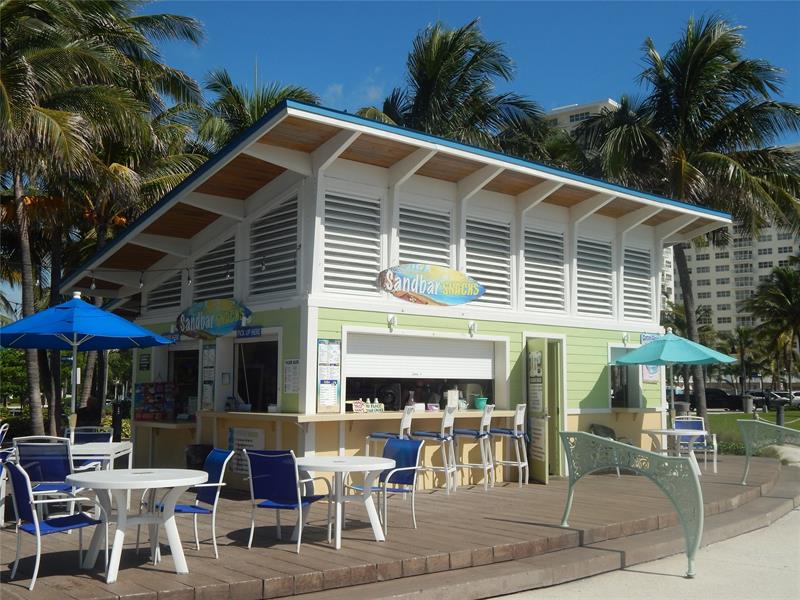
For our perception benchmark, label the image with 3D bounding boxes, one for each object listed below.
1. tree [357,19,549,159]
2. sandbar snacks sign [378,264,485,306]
[{"bbox_3d":[1.675,-2.504,28.340,6.342,13.648,6.342,5,-7,-40],"label":"tree"},{"bbox_3d":[0.515,-0.205,12.473,2.050,0.580,0.080,5,-8,-41],"label":"sandbar snacks sign"}]

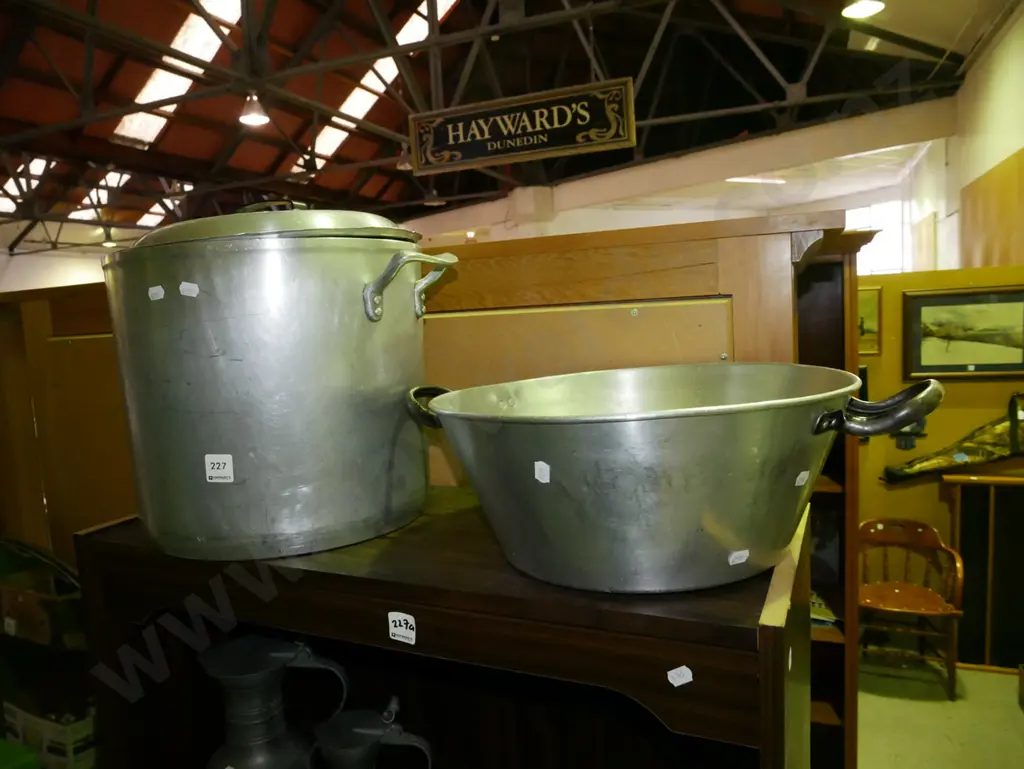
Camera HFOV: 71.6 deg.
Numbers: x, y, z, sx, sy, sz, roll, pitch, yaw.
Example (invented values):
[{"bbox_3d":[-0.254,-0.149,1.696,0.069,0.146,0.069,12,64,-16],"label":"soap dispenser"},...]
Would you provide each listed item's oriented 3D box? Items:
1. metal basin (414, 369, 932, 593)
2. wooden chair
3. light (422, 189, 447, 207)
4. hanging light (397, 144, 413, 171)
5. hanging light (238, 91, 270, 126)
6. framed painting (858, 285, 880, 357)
[{"bbox_3d":[0.128,0.081,0.742,0.550,0.164,0.430,0,6,31],"label":"metal basin"},{"bbox_3d":[1.976,1.111,3.616,0.540,0.765,0.530,-1,6,22],"label":"wooden chair"},{"bbox_3d":[-1.594,-3.887,14.700,0.430,0.340,0.430,-3,5,0],"label":"light"},{"bbox_3d":[-1.747,-3.739,11.674,0.330,0.380,0.330,-3,5,0],"label":"hanging light"},{"bbox_3d":[-3.090,-3.343,8.540,0.360,0.350,0.360,-1,6,22],"label":"hanging light"},{"bbox_3d":[1.809,-0.325,3.855,0.360,0.378,0.030,-1,6,22],"label":"framed painting"}]

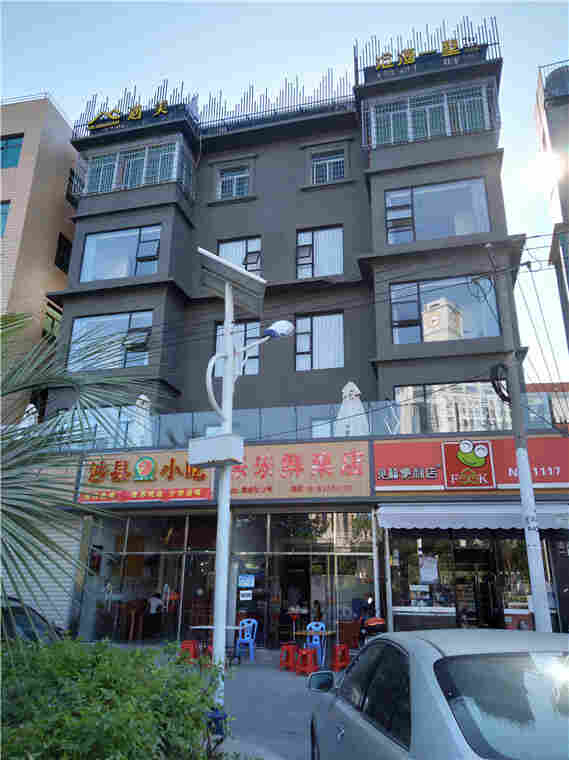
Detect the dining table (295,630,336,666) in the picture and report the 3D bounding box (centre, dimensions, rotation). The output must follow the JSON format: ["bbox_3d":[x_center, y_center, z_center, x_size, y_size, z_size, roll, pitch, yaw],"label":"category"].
[{"bbox_3d":[0.622,5.426,10.102,0.760,0.730,0.680,-4,-19,12],"label":"dining table"}]

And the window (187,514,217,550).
[{"bbox_3d":[-2.156,4.049,13.367,0.862,0.911,0.080,-4,-20,12],"label":"window"}]

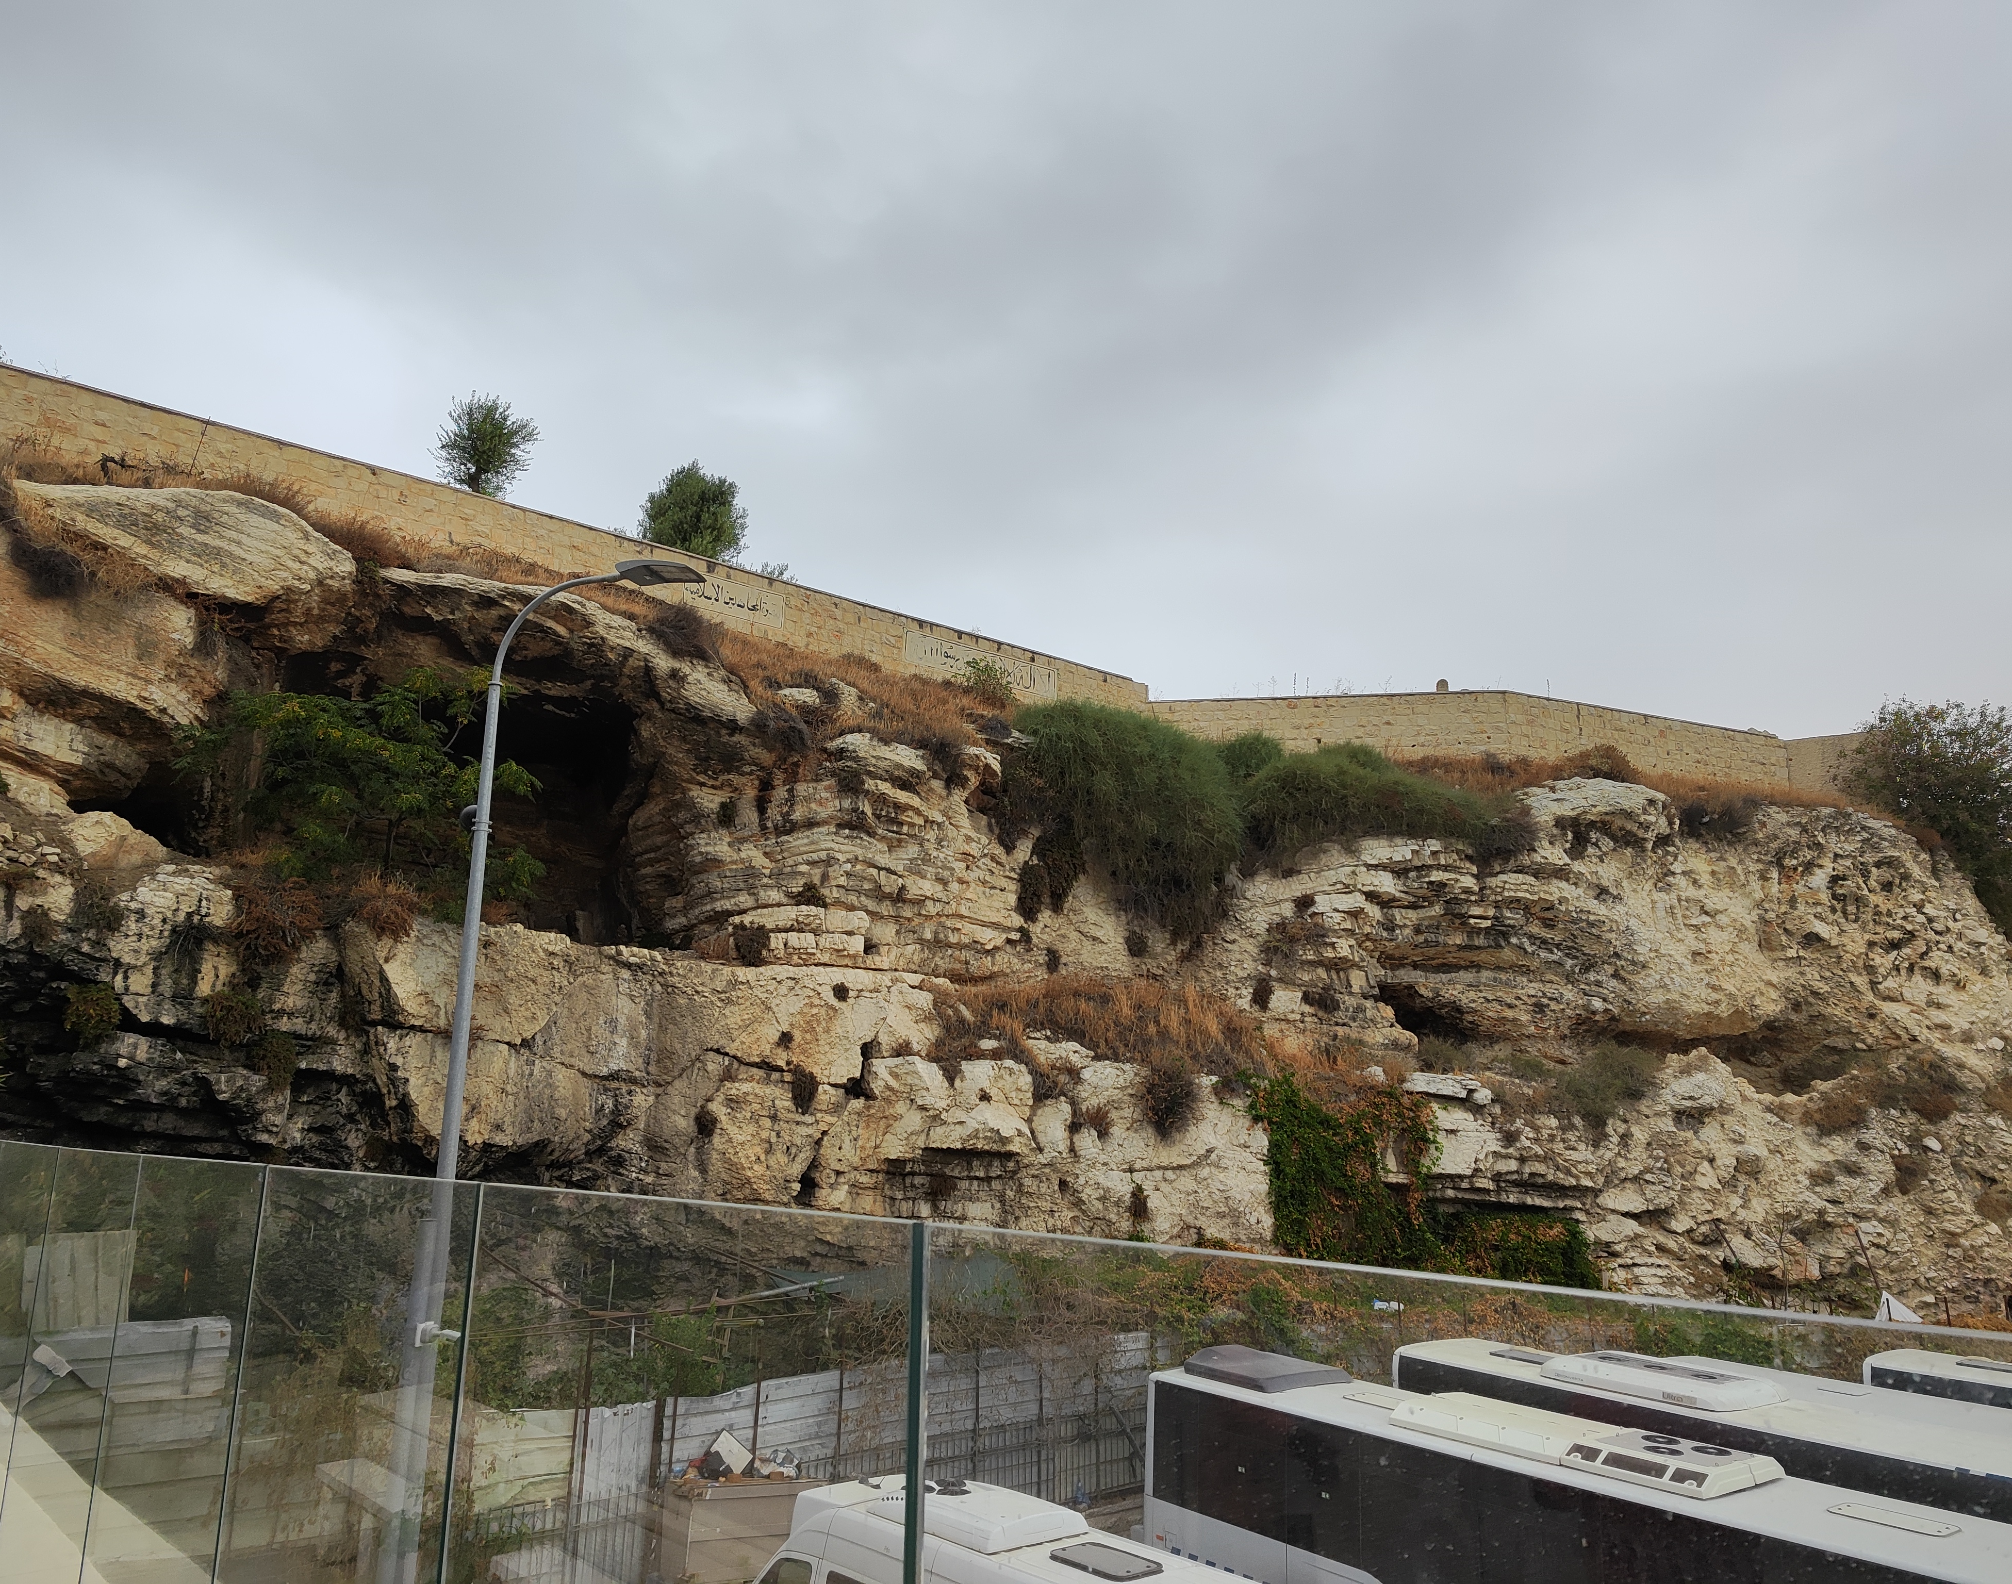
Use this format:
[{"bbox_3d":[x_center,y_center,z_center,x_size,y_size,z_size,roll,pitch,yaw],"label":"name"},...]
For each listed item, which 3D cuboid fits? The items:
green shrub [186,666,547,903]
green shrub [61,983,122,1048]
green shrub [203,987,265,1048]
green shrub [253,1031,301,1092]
[{"bbox_3d":[-11.337,-0.069,25.000,5.850,3.870,3.630,7,-15,-27],"label":"green shrub"},{"bbox_3d":[-13.805,3.365,21.200,0.740,0.950,0.630,9,-16,-33],"label":"green shrub"},{"bbox_3d":[-12.199,3.563,22.200,0.840,0.920,0.710,9,-16,-33],"label":"green shrub"},{"bbox_3d":[-11.587,4.273,22.300,0.640,0.950,0.570,9,-16,-33],"label":"green shrub"}]

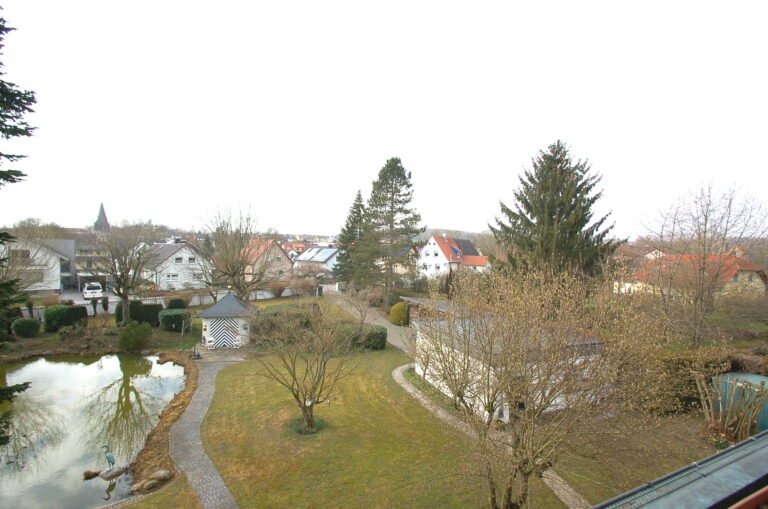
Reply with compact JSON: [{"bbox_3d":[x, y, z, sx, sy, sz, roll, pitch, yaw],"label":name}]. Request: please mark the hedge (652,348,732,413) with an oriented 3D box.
[{"bbox_3d":[14.396,6.003,15.100,3.200,2.300,1.500,1,3,0],"label":"hedge"}]

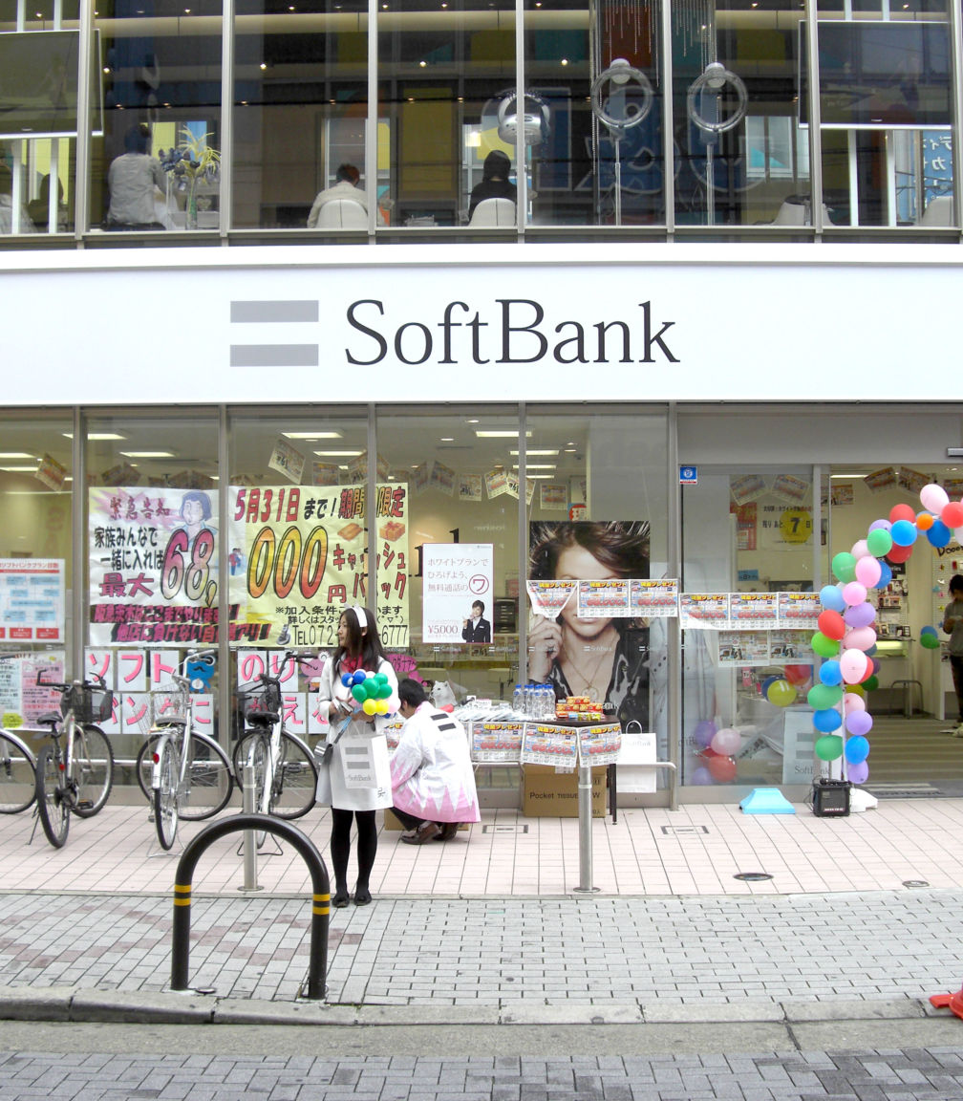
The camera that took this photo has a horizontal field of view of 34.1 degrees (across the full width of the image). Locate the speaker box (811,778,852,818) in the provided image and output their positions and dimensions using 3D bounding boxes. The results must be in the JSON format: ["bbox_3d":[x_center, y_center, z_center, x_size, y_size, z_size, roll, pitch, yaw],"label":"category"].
[{"bbox_3d":[2.494,1.768,11.150,0.250,0.240,0.180,0,-1,5],"label":"speaker box"}]

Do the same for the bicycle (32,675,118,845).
[{"bbox_3d":[-2.793,1.386,10.610,0.590,1.060,1.720,0,-1,-3],"label":"bicycle"}]

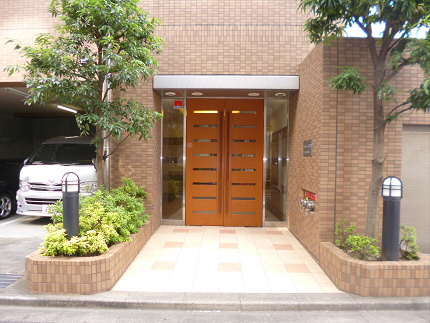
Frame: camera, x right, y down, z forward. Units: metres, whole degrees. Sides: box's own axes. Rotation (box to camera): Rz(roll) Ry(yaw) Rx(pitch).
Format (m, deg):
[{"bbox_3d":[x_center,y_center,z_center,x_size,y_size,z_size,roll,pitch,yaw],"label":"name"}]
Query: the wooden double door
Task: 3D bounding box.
[{"bbox_3d":[0.204,0.029,6.100,1.580,2.590,0.120,1,1,2],"label":"wooden double door"}]

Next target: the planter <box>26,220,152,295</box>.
[{"bbox_3d":[-1.650,1.277,4.320,1.000,0.370,2.030,1,1,2],"label":"planter"}]

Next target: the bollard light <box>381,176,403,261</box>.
[{"bbox_3d":[2.110,0.685,3.550,0.235,1.000,0.235,1,1,2],"label":"bollard light"}]

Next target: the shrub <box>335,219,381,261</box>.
[{"bbox_3d":[1.770,0.950,3.680,0.570,0.460,0.430,1,1,2],"label":"shrub"}]

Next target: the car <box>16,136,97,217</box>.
[{"bbox_3d":[-3.450,0.350,8.650,1.740,1.980,4.700,1,1,2],"label":"car"}]

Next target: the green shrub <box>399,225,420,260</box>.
[{"bbox_3d":[2.360,0.975,3.600,0.280,0.430,0.280,1,1,2],"label":"green shrub"}]

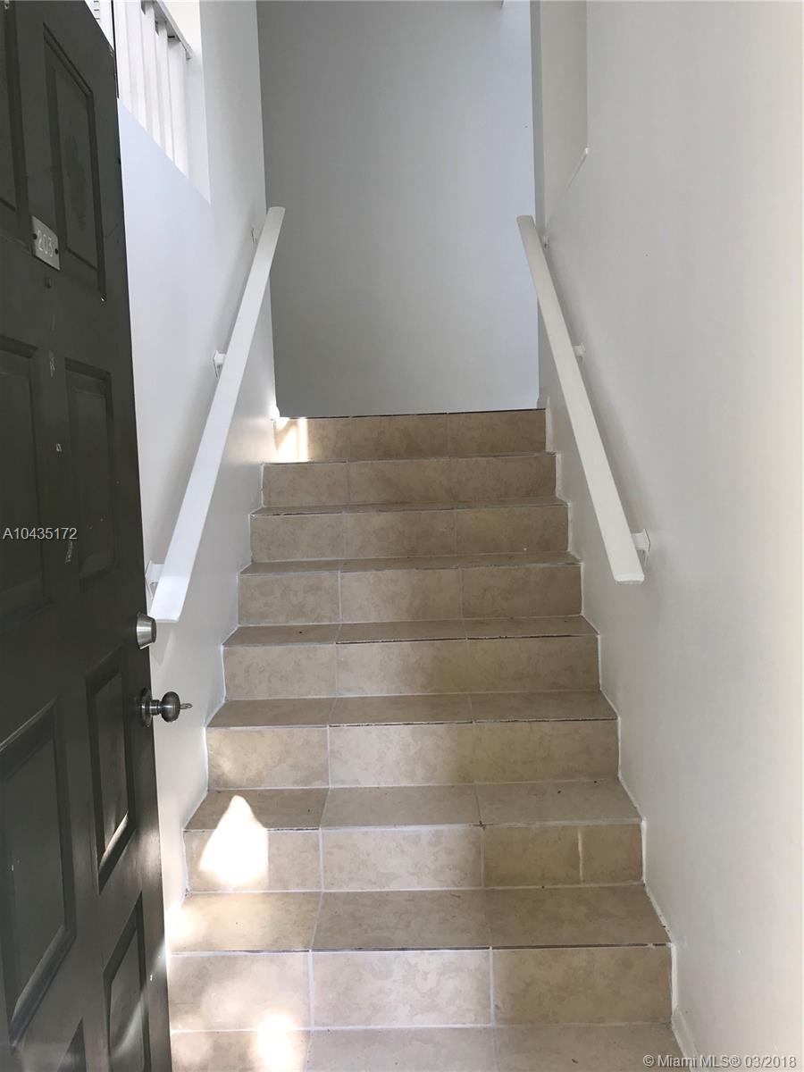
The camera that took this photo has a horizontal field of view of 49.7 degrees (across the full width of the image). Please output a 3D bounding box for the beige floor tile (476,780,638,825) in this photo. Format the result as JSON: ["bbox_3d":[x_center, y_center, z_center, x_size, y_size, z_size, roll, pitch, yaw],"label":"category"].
[{"bbox_3d":[0.421,0.739,2.396,0.415,0.013,0.267,-2,7,1],"label":"beige floor tile"}]

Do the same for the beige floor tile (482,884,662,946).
[{"bbox_3d":[0.423,0.953,2.165,0.419,0.020,0.260,-2,6,2],"label":"beige floor tile"}]

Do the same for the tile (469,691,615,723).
[{"bbox_3d":[0.420,0.523,2.645,0.415,0.013,0.271,-2,7,1],"label":"tile"}]

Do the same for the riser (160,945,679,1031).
[{"bbox_3d":[0.031,1.060,2.043,1.200,0.196,0.020,-2,7,1],"label":"riser"}]

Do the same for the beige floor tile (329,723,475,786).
[{"bbox_3d":[0.000,0.642,2.558,0.428,0.180,0.020,-2,6,2],"label":"beige floor tile"}]

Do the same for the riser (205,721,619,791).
[{"bbox_3d":[0.028,0.641,2.557,1.213,0.180,0.020,-2,6,2],"label":"riser"}]

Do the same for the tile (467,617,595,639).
[{"bbox_3d":[0.419,0.312,2.898,0.415,0.013,0.272,-2,7,1],"label":"tile"}]

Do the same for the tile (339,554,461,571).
[{"bbox_3d":[-0.004,0.107,3.188,0.427,0.020,0.264,-2,6,2],"label":"tile"}]

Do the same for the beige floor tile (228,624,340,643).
[{"bbox_3d":[-0.396,0.339,2.943,0.359,0.020,0.268,-2,6,2],"label":"beige floor tile"}]

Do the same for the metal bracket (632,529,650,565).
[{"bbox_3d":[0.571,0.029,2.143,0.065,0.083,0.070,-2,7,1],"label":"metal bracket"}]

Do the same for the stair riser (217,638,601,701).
[{"bbox_3d":[0.029,0.426,2.808,1.213,0.178,0.020,-2,6,2],"label":"stair riser"}]

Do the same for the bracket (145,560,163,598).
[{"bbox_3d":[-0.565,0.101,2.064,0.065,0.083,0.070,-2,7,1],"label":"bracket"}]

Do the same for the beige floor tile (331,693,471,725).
[{"bbox_3d":[-0.002,0.536,2.655,0.421,0.013,0.271,-2,7,1],"label":"beige floor tile"}]

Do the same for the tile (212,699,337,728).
[{"bbox_3d":[-0.395,0.554,2.689,0.362,0.020,0.261,-2,6,2],"label":"tile"}]

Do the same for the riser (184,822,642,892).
[{"bbox_3d":[0.028,0.854,2.308,1.213,0.172,0.020,-2,6,2],"label":"riser"}]

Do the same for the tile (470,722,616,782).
[{"bbox_3d":[0.420,0.624,2.525,0.415,0.181,0.013,-2,7,1],"label":"tile"}]

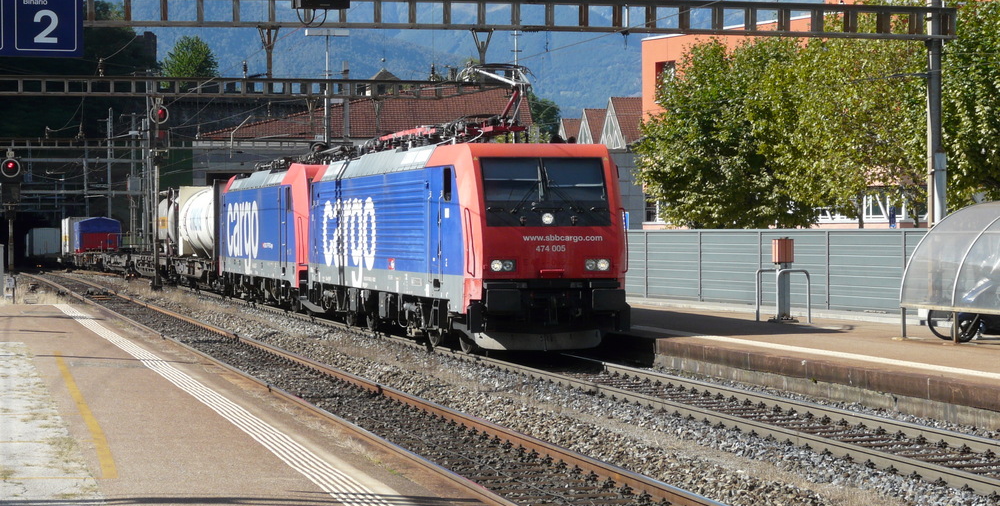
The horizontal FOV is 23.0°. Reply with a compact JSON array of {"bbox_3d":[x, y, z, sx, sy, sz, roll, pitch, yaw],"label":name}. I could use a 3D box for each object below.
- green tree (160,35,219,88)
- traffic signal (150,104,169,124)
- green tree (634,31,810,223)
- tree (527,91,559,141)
[{"bbox_3d":[-32.245,-19.441,255.000,6.100,6.500,6.000,0,1,-6],"label":"green tree"},{"bbox_3d":[-12.341,-5.004,89.000,0.680,0.720,0.320,0,1,-12],"label":"traffic signal"},{"bbox_3d":[7.282,-3.336,80.000,5.900,7.500,5.700,0,1,6],"label":"green tree"},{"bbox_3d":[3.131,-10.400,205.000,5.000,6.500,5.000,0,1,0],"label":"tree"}]

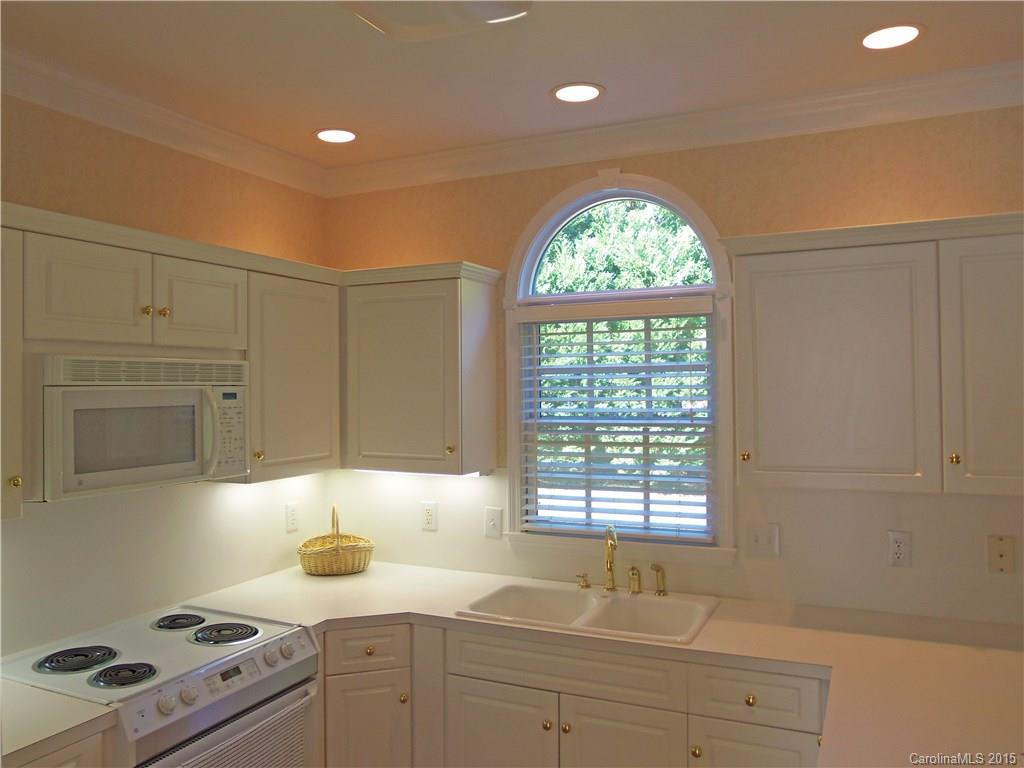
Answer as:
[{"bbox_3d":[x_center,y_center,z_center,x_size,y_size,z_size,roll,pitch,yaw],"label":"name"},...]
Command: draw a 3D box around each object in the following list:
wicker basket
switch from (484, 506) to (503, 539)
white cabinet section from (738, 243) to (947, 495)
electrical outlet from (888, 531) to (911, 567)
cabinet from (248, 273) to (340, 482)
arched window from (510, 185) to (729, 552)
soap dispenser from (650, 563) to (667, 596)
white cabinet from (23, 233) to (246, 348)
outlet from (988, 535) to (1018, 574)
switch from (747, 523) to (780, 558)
[{"bbox_3d":[-0.784,0.692,3.404,0.320,0.285,0.240,-1,0,-18],"label":"wicker basket"},{"bbox_3d":[-0.081,0.604,3.333,0.077,0.121,0.015,-1,0,25],"label":"switch"},{"bbox_3d":[1.109,-0.048,2.648,0.617,0.786,0.320,-1,0,25],"label":"white cabinet section"},{"bbox_3d":[1.334,0.566,2.647,0.076,0.124,0.009,-1,0,25],"label":"electrical outlet"},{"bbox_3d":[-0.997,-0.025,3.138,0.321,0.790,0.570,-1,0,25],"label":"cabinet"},{"bbox_3d":[0.413,-0.104,3.123,0.940,1.455,0.110,-1,0,25],"label":"arched window"},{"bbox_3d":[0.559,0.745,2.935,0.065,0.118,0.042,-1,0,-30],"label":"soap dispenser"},{"bbox_3d":[-1.279,-0.262,2.494,0.321,0.293,0.821,-1,0,25],"label":"white cabinet"},{"bbox_3d":[1.631,0.566,2.554,0.077,0.121,0.010,-1,0,25],"label":"outlet"},{"bbox_3d":[0.941,0.585,2.867,0.116,0.121,0.013,-1,0,25],"label":"switch"}]

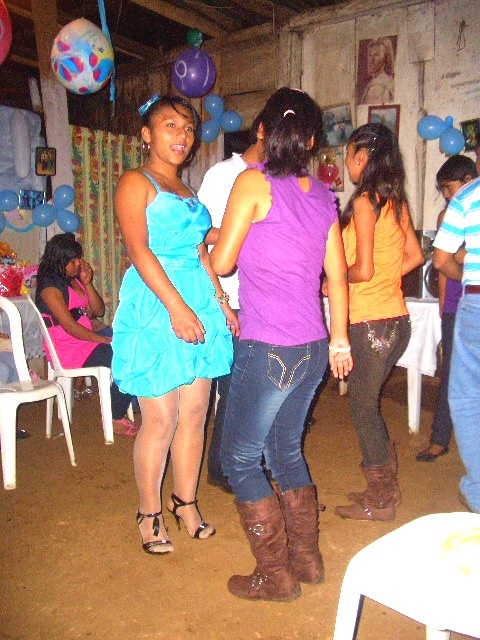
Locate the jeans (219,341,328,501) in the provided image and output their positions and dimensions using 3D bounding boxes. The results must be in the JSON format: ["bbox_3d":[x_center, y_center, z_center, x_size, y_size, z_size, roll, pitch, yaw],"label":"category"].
[{"bbox_3d":[0.108,0.303,2.030,0.350,0.550,0.310,-9,12,-37],"label":"jeans"}]

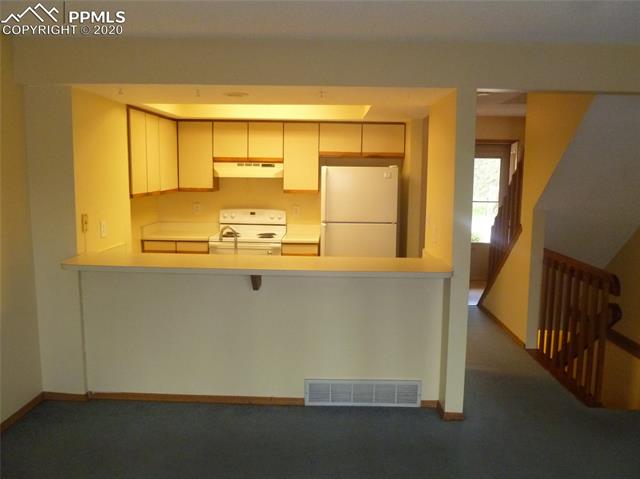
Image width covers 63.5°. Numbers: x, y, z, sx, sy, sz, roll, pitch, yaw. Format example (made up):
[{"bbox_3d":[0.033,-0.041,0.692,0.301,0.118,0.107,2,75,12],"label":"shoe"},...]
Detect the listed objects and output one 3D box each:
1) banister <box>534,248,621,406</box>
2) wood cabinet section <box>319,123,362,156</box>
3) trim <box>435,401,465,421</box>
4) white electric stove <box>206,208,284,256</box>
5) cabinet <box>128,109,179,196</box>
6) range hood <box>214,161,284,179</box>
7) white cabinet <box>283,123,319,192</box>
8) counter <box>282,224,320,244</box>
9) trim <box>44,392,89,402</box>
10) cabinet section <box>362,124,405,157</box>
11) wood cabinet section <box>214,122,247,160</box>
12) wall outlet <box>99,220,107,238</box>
[{"bbox_3d":[2.008,0.640,4.171,0.100,0.971,1.300,1,7,2],"label":"banister"},{"bbox_3d":[0.231,-1.089,5.685,0.462,0.365,0.320,1,7,2],"label":"wood cabinet section"},{"bbox_3d":[0.895,1.172,3.526,0.159,0.060,0.193,1,8,2],"label":"trim"},{"bbox_3d":[-0.764,0.293,5.684,0.760,1.206,0.690,1,7,2],"label":"white electric stove"},{"bbox_3d":[-1.730,-0.818,4.986,0.332,0.751,1.325,1,7,2],"label":"cabinet"},{"bbox_3d":[-0.767,-0.762,5.679,0.755,0.161,0.460,1,7,2],"label":"range hood"},{"bbox_3d":[-0.191,-0.890,5.661,0.378,0.747,0.322,1,8,2],"label":"white cabinet"},{"bbox_3d":[-0.185,-0.048,5.665,0.404,0.142,0.635,1,7,2],"label":"counter"},{"bbox_3d":[-1.807,1.119,3.681,0.332,0.061,0.015,1,7,2],"label":"trim"},{"bbox_3d":[0.688,-1.083,5.671,0.453,0.364,0.320,1,7,2],"label":"cabinet section"},{"bbox_3d":[-0.950,-1.073,5.725,0.373,0.434,0.320,1,7,2],"label":"wood cabinet section"},{"bbox_3d":[-1.621,-0.071,3.869,0.010,0.116,0.074,1,8,2],"label":"wall outlet"}]

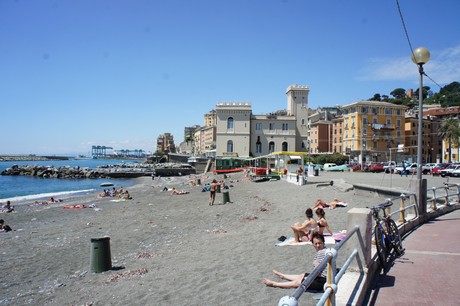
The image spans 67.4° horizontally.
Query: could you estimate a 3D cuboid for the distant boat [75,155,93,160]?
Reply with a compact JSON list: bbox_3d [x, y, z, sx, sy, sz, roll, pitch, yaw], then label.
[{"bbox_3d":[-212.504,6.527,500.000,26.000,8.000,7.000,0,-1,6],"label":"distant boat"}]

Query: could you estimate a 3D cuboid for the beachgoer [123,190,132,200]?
[{"bbox_3d":[-9.008,3.681,30.000,0.850,0.800,0.500,0,-1,6],"label":"beachgoer"}]

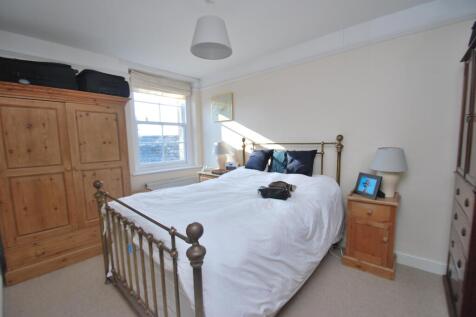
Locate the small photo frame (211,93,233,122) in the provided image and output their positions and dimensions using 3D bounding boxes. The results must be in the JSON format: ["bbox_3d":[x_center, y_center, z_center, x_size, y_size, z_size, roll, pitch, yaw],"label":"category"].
[{"bbox_3d":[-0.308,-0.936,3.675,0.560,0.500,0.035,4,7,41],"label":"small photo frame"}]

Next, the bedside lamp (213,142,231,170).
[{"bbox_3d":[-0.287,-0.029,3.525,0.300,0.500,0.300,0,5,0],"label":"bedside lamp"}]

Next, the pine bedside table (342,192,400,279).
[{"bbox_3d":[1.387,0.740,2.074,0.430,0.740,0.365,3,6,37],"label":"pine bedside table"}]

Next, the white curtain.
[{"bbox_3d":[-1.264,-1.254,3.437,0.080,0.270,1.140,4,7,41],"label":"white curtain"}]

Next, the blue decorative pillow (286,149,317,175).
[{"bbox_3d":[0.759,0.060,2.464,0.400,0.360,0.140,4,-10,41],"label":"blue decorative pillow"}]

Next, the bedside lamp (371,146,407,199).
[{"bbox_3d":[1.491,0.150,1.949,0.290,0.500,0.290,4,7,41],"label":"bedside lamp"}]

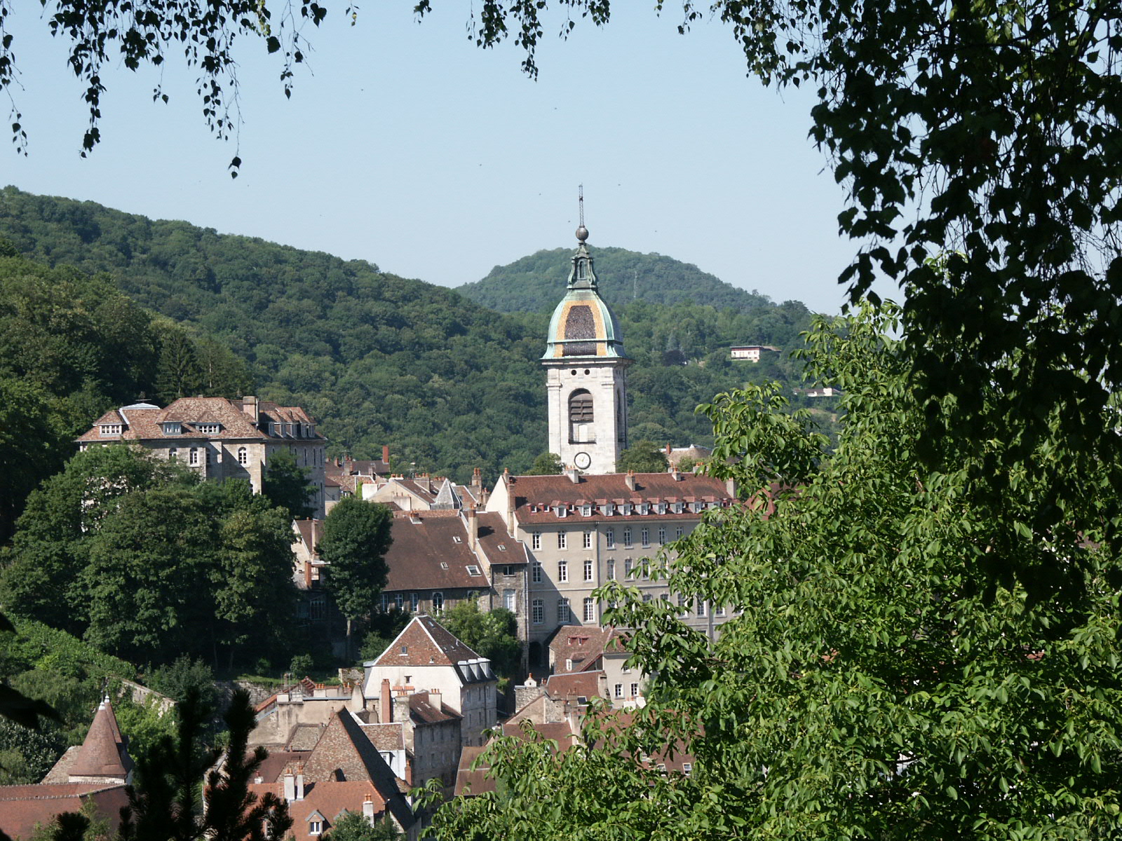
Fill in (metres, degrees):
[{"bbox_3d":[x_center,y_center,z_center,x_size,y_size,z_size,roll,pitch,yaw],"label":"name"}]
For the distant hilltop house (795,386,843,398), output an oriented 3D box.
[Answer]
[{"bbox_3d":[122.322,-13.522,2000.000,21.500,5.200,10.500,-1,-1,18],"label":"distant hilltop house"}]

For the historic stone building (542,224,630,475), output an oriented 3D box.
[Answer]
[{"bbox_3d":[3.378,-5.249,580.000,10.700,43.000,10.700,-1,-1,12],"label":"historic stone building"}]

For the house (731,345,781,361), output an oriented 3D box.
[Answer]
[{"bbox_3d":[96.547,-33.726,2100.000,17.000,7.800,18.000,-2,-1,29],"label":"house"}]

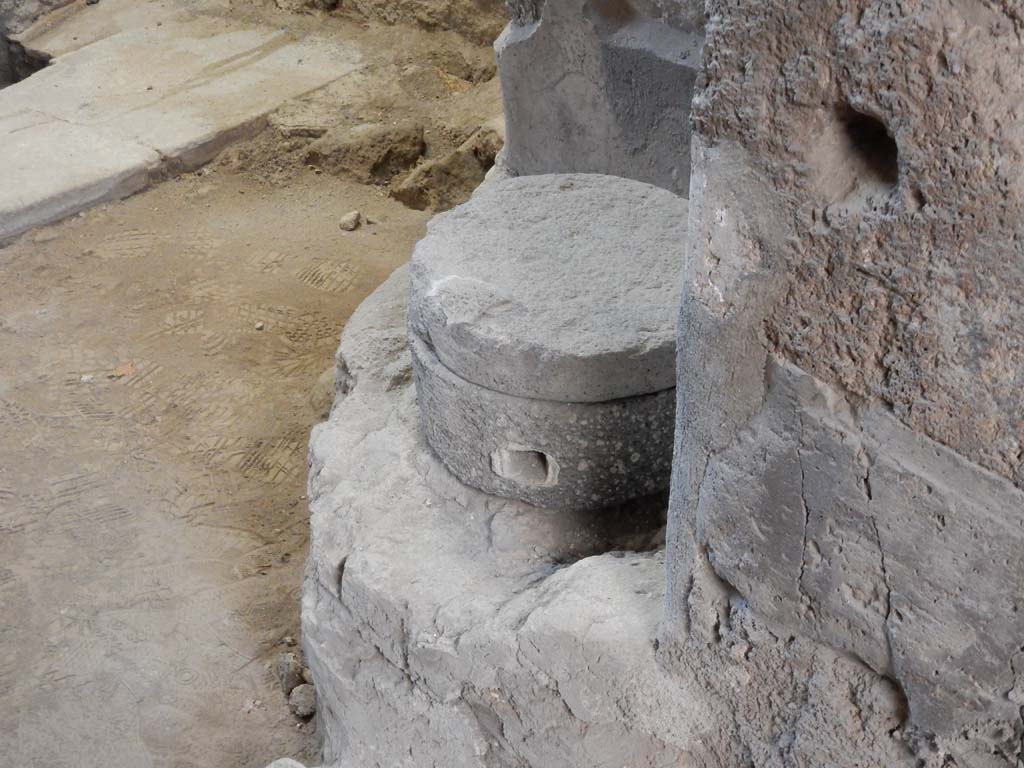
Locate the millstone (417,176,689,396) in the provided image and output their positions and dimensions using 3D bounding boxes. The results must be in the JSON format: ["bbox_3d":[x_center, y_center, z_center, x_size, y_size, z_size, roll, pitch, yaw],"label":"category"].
[{"bbox_3d":[0.084,-0.134,2.352,0.430,0.069,0.430,-1,38,1],"label":"millstone"}]

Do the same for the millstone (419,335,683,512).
[{"bbox_3d":[0.085,-0.040,2.417,0.441,0.161,0.441,-1,38,1],"label":"millstone"}]

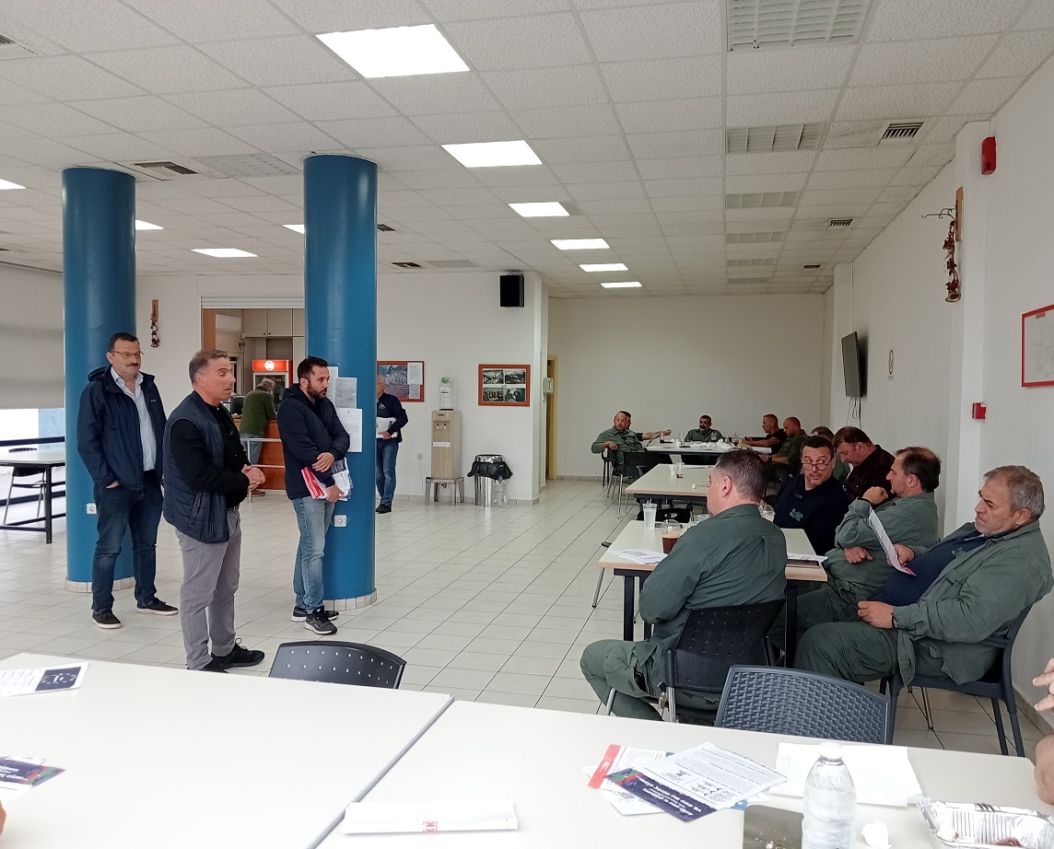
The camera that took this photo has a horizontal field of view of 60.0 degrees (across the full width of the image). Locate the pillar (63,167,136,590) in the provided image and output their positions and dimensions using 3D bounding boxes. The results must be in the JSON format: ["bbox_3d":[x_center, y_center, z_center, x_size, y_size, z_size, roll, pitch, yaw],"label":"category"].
[{"bbox_3d":[-3.151,-0.303,6.762,0.500,3.020,0.500,1,2,12],"label":"pillar"}]

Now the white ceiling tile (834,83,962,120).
[{"bbox_3d":[1.994,-1.754,4.953,0.600,0.020,0.600,1,2,12],"label":"white ceiling tile"}]

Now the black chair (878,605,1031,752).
[{"bbox_3d":[1.592,0.941,3.459,0.550,0.820,0.490,1,2,12],"label":"black chair"}]

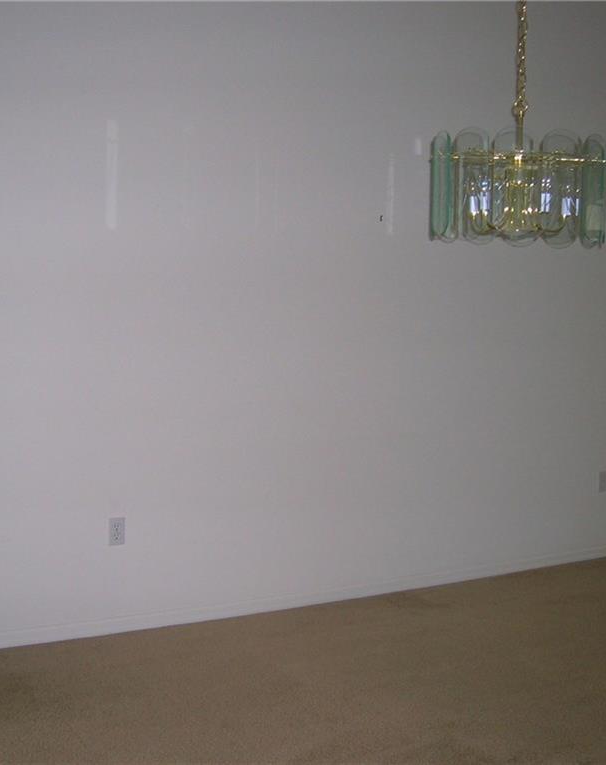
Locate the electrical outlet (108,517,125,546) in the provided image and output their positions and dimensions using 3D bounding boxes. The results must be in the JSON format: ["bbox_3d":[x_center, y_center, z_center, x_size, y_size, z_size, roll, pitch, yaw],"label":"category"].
[{"bbox_3d":[-0.764,0.614,4.135,0.071,0.115,0.013,-1,5,-31],"label":"electrical outlet"}]

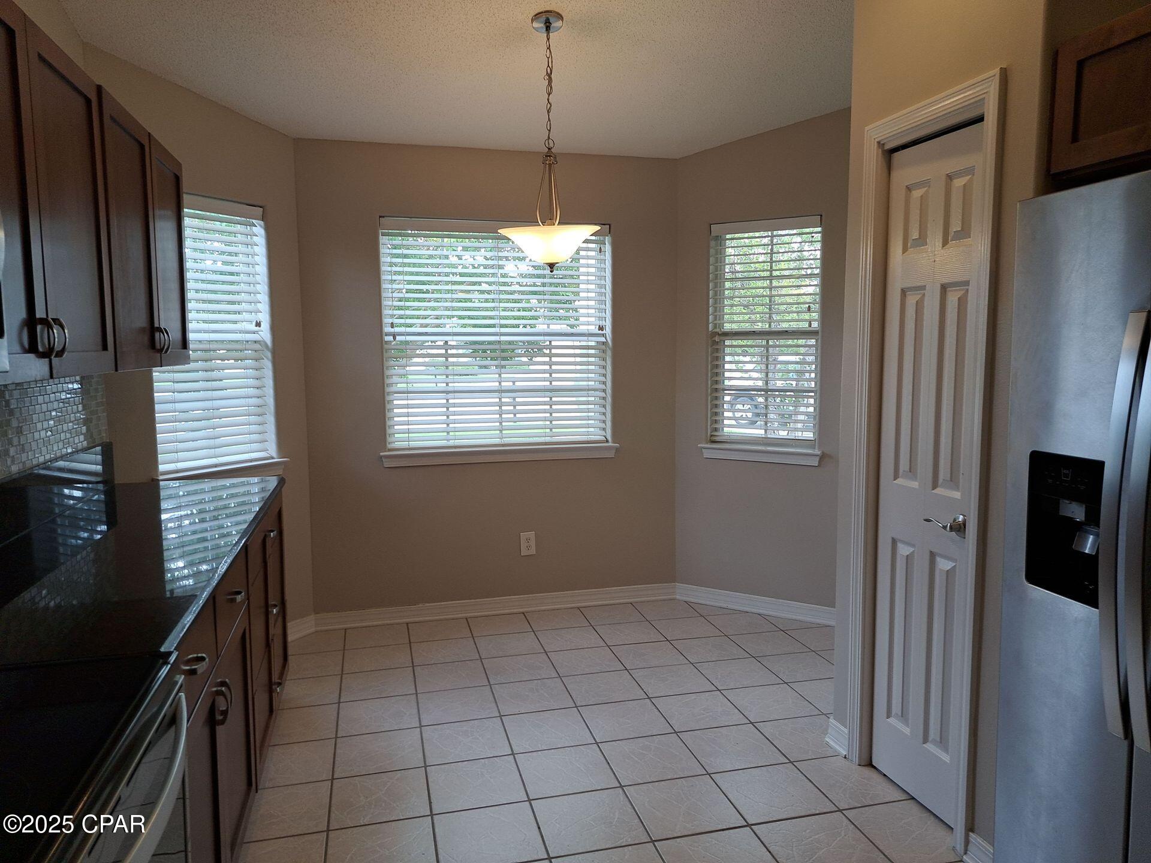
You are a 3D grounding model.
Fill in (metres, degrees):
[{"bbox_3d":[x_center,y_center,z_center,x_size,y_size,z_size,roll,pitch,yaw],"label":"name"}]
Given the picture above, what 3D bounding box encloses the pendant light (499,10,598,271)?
[{"bbox_3d":[-0.079,-0.885,2.482,0.328,0.766,0.328,-2,6,-14],"label":"pendant light"}]

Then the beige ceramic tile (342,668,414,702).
[{"bbox_3d":[-0.851,1.093,3.444,0.302,0.010,0.302,-2,6,-14],"label":"beige ceramic tile"}]

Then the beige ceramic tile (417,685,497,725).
[{"bbox_3d":[-0.475,1.108,3.213,0.303,0.010,0.297,-2,6,-14],"label":"beige ceramic tile"}]

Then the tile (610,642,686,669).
[{"bbox_3d":[0.345,1.050,3.726,0.302,0.010,0.299,-2,6,-14],"label":"tile"}]

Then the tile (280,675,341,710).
[{"bbox_3d":[-1.139,1.102,3.372,0.282,0.010,0.296,-2,6,-14],"label":"tile"}]

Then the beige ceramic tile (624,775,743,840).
[{"bbox_3d":[0.338,1.177,2.496,0.300,0.010,0.300,-2,6,-14],"label":"beige ceramic tile"}]

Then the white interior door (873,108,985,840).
[{"bbox_3d":[1.082,0.150,2.419,0.036,2.030,0.445,-2,6,-16],"label":"white interior door"}]

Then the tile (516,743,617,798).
[{"bbox_3d":[-0.032,1.159,2.716,0.302,0.010,0.299,-2,6,-14],"label":"tile"}]

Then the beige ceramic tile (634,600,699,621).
[{"bbox_3d":[0.498,0.986,4.387,0.304,0.010,0.278,-2,6,-14],"label":"beige ceramic tile"}]

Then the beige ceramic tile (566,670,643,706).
[{"bbox_3d":[0.120,1.092,3.377,0.300,0.010,0.300,-2,6,-14],"label":"beige ceramic tile"}]

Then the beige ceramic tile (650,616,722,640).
[{"bbox_3d":[0.571,1.009,4.084,0.303,0.010,0.297,-2,6,-14],"label":"beige ceramic tile"}]

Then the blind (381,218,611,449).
[{"bbox_3d":[-0.399,-0.499,4.206,1.195,1.180,0.100,-2,6,-14],"label":"blind"}]

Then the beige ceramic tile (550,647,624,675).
[{"bbox_3d":[0.048,1.063,3.670,0.300,0.010,0.300,-2,6,-14],"label":"beige ceramic tile"}]

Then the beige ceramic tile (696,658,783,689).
[{"bbox_3d":[0.716,1.074,3.528,0.302,0.010,0.302,-2,6,-14],"label":"beige ceramic tile"}]

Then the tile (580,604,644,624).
[{"bbox_3d":[0.201,0.997,4.330,0.300,0.010,0.300,-2,6,-14],"label":"tile"}]

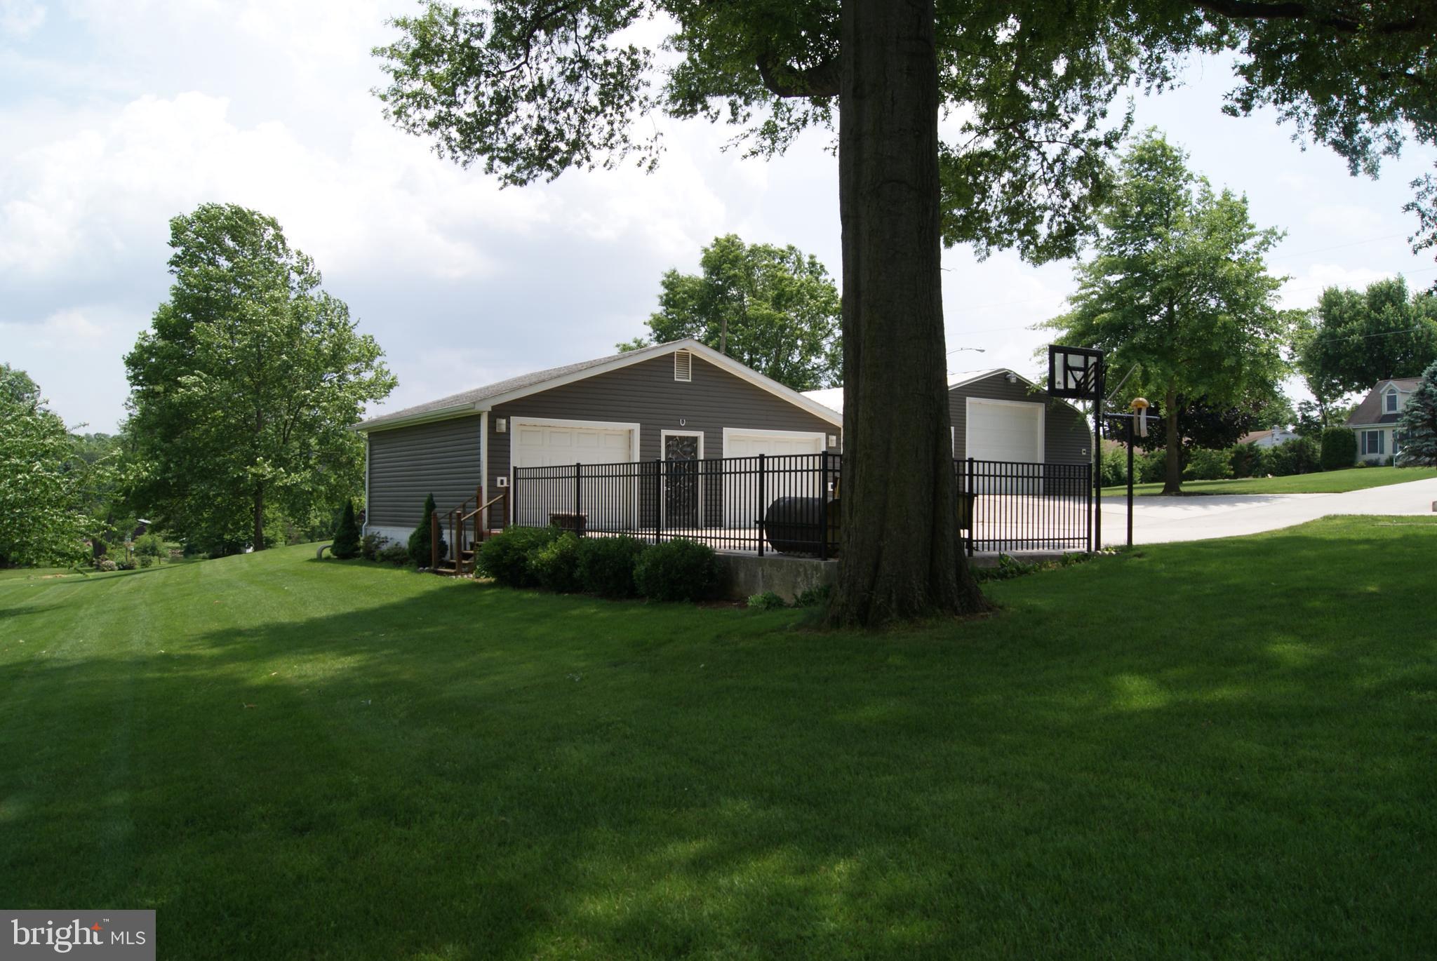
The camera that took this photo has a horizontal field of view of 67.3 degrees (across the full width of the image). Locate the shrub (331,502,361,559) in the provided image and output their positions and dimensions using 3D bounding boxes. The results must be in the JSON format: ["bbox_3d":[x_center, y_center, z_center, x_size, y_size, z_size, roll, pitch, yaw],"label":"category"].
[{"bbox_3d":[-9.085,1.205,26.300,0.760,1.420,0.760,0,-1,0],"label":"shrub"}]

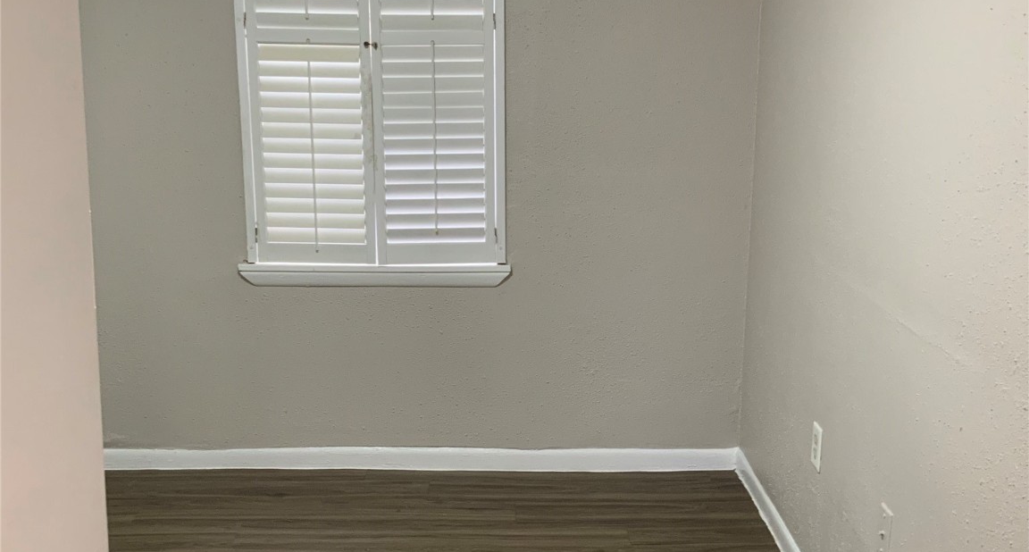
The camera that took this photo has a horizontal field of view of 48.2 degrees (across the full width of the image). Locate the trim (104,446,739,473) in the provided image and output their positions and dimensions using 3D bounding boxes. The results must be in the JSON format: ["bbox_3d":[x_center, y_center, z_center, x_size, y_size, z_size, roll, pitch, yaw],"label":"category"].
[{"bbox_3d":[-0.448,0.656,4.119,2.510,0.088,0.015,0,12,-1],"label":"trim"}]

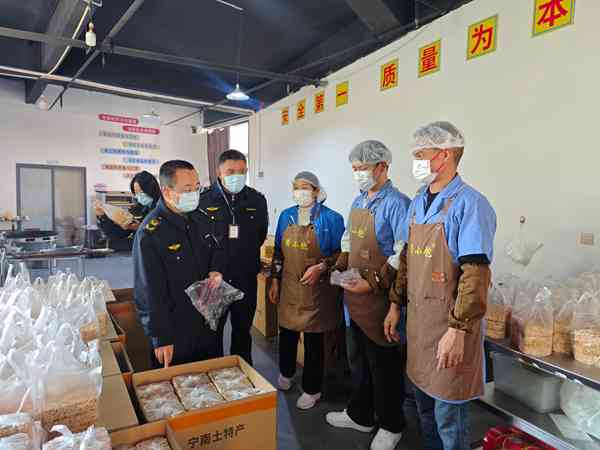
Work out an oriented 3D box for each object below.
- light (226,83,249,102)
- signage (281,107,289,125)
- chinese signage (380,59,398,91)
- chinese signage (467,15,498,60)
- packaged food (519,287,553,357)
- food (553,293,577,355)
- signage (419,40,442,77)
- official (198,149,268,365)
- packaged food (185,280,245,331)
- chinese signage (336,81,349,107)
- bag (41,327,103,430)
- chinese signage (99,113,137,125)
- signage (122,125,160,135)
[{"bbox_3d":[-0.609,-1.301,3.900,0.225,0.160,0.225,1,6,-24],"label":"light"},{"bbox_3d":[-0.263,-1.903,7.013,0.020,0.293,0.289,-1,4,-28],"label":"signage"},{"bbox_3d":[0.966,-1.610,4.297,0.020,0.290,0.300,1,6,-24],"label":"chinese signage"},{"bbox_3d":[1.586,-1.629,3.481,0.020,0.293,0.289,-1,4,-28],"label":"chinese signage"},{"bbox_3d":[1.206,0.506,2.042,0.110,0.300,0.125,-1,4,-28],"label":"packaged food"},{"bbox_3d":[1.264,0.477,1.920,0.130,0.270,0.120,1,6,-24],"label":"food"},{"bbox_3d":[1.301,-1.671,4.025,0.020,0.293,0.289,-1,4,-28],"label":"signage"},{"bbox_3d":[-0.400,0.405,2.400,0.480,1.700,0.310,2,5,-14],"label":"official"},{"bbox_3d":[-0.412,0.380,1.920,0.280,0.250,0.130,2,5,-14],"label":"packaged food"},{"bbox_3d":[0.557,-1.706,5.225,0.020,0.290,0.300,1,6,-24],"label":"chinese signage"},{"bbox_3d":[-0.737,0.485,1.293,0.165,0.280,0.140,-1,4,-28],"label":"bag"},{"bbox_3d":[-3.887,-2.266,8.538,0.779,0.125,0.030,-1,4,-28],"label":"chinese signage"},{"bbox_3d":[-3.478,-2.082,8.766,0.779,0.125,0.030,-1,4,-28],"label":"signage"}]

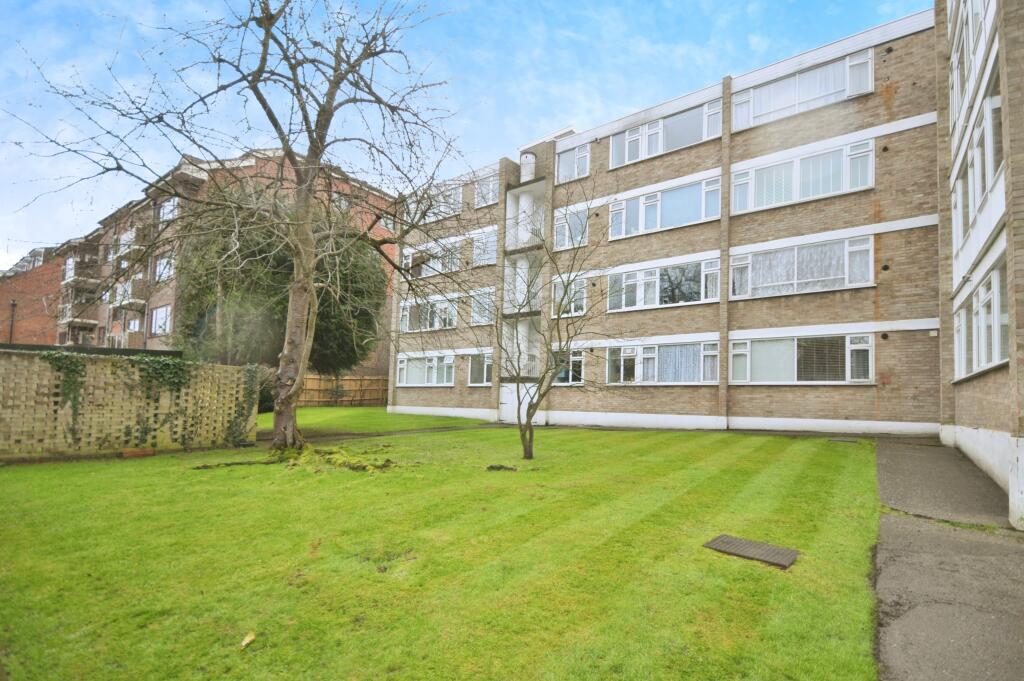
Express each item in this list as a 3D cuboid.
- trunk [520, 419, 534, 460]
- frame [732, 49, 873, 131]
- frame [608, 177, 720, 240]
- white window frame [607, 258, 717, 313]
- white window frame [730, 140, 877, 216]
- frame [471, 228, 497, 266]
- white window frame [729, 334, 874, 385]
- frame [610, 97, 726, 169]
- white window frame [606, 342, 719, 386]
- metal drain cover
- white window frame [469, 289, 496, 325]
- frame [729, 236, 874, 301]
[{"bbox_3d":[0.305,1.935,8.950,0.250,0.800,0.220,1,-3,0],"label":"trunk"},{"bbox_3d":[8.140,-7.017,12.962,3.420,1.085,0.130,-1,-4,36],"label":"frame"},{"bbox_3d":[4.984,-4.328,15.217,3.728,1.288,0.130,-1,-4,36],"label":"frame"},{"bbox_3d":[4.965,-1.767,15.230,3.744,1.306,0.130,-1,-4,36],"label":"white window frame"},{"bbox_3d":[8.130,-4.563,12.969,3.479,1.264,0.130,-1,-4,36],"label":"white window frame"},{"bbox_3d":[-1.168,-3.913,19.611,1.292,1.366,0.130,-1,-4,36],"label":"frame"},{"bbox_3d":[8.114,0.597,12.980,3.526,1.320,0.130,-1,-4,36],"label":"white window frame"},{"bbox_3d":[5.006,-6.815,15.201,3.730,1.169,0.130,-1,-4,36],"label":"frame"},{"bbox_3d":[4.934,0.828,15.252,3.782,1.330,0.130,-1,-4,36],"label":"white window frame"},{"bbox_3d":[1.991,1.737,3.791,0.630,0.040,0.460,-4,-7,43],"label":"metal drain cover"},{"bbox_3d":[-1.245,-1.330,19.666,1.310,1.340,0.130,-1,-4,36],"label":"white window frame"},{"bbox_3d":[8.120,-2.006,12.976,3.511,1.329,0.130,-1,-4,36],"label":"frame"}]

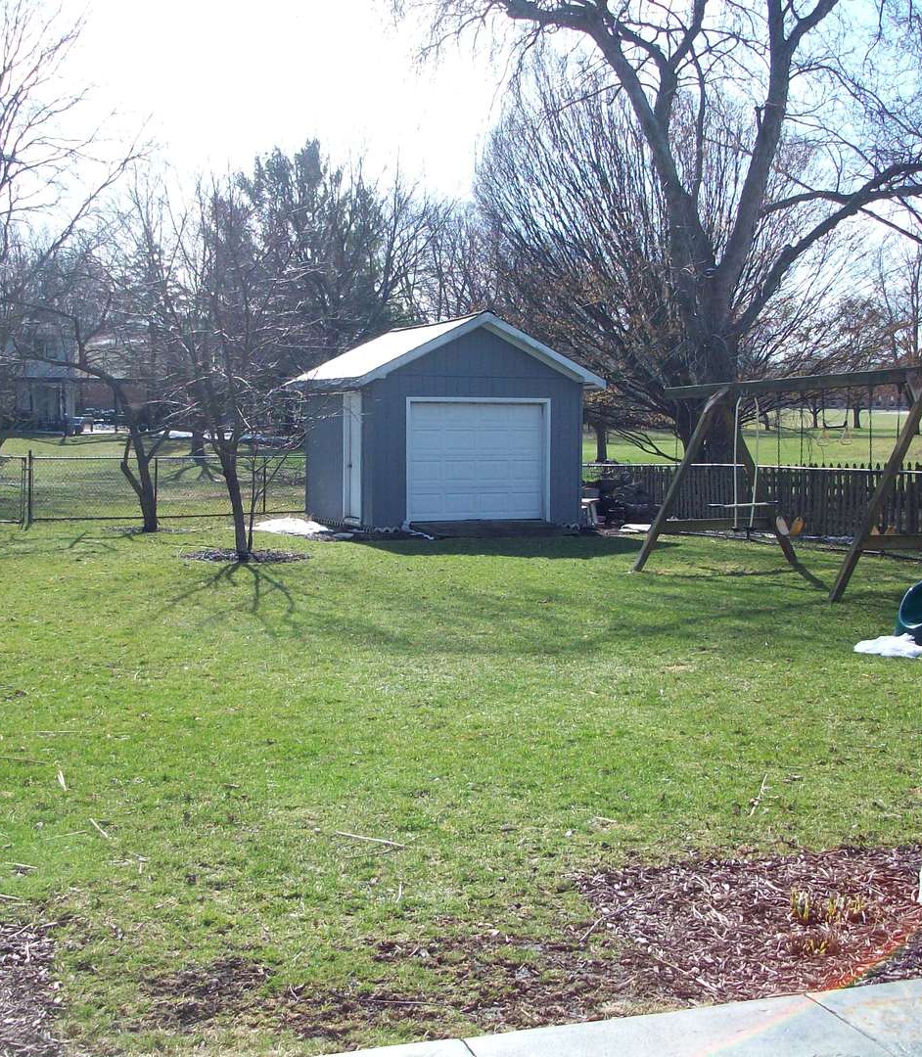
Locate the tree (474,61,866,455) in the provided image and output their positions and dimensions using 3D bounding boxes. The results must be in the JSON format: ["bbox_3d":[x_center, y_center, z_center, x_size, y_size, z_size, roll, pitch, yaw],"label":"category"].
[{"bbox_3d":[5.441,-6.569,35.612,9.916,11.236,9.712,0,4,0],"label":"tree"}]

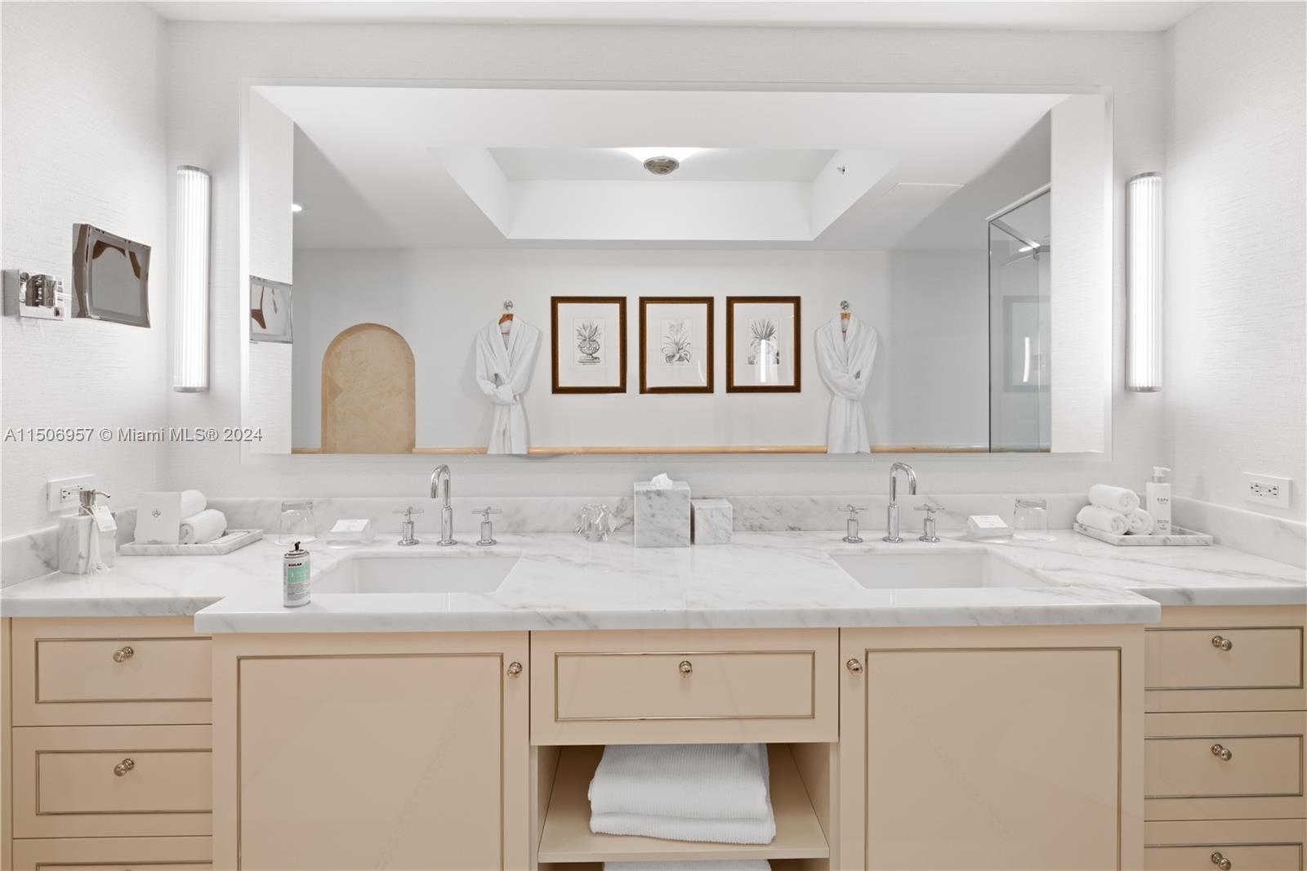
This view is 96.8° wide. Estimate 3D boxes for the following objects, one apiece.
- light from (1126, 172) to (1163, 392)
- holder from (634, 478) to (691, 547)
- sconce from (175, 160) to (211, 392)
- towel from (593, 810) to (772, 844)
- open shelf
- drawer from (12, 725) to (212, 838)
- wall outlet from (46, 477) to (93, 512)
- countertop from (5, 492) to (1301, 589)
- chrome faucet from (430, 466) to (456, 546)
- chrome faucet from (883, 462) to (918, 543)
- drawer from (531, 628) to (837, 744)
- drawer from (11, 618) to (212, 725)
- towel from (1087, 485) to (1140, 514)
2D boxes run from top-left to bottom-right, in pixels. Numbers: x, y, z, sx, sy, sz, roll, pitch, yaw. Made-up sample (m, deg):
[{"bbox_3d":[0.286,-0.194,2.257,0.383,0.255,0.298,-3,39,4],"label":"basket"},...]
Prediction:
[{"bbox_3d":[1.448,-0.443,1.710,0.072,0.627,0.082,0,1,-1],"label":"light"},{"bbox_3d":[0.023,0.217,1.611,0.149,0.156,0.142,0,3,-1],"label":"holder"},{"bbox_3d":[-1.306,-0.432,1.645,0.085,0.628,0.080,0,3,-1],"label":"sconce"},{"bbox_3d":[0.073,0.785,1.327,0.375,0.050,0.310,0,3,5],"label":"towel"},{"bbox_3d":[0.053,0.685,1.385,0.566,0.240,0.520,0,3,-1],"label":"open shelf"},{"bbox_3d":[-1.091,0.708,1.406,0.469,0.230,0.410,0,3,-1],"label":"drawer"},{"bbox_3d":[-1.405,0.141,1.405,0.010,0.071,0.117,0,3,-1],"label":"wall outlet"},{"bbox_3d":[0.064,0.274,1.400,2.950,0.137,0.617,0,3,-1],"label":"countertop"},{"bbox_3d":[-0.560,0.185,1.540,0.056,0.220,0.142,0,3,-1],"label":"chrome faucet"},{"bbox_3d":[0.665,0.183,1.556,0.056,0.220,0.148,0,3,-1],"label":"chrome faucet"},{"bbox_3d":[0.058,0.482,1.358,0.603,0.225,0.440,0,3,-1],"label":"drawer"},{"bbox_3d":[-1.092,0.478,1.406,0.471,0.225,0.410,0,3,-1],"label":"drawer"},{"bbox_3d":[1.287,0.178,1.615,0.066,0.064,0.125,0,3,-1],"label":"towel"}]

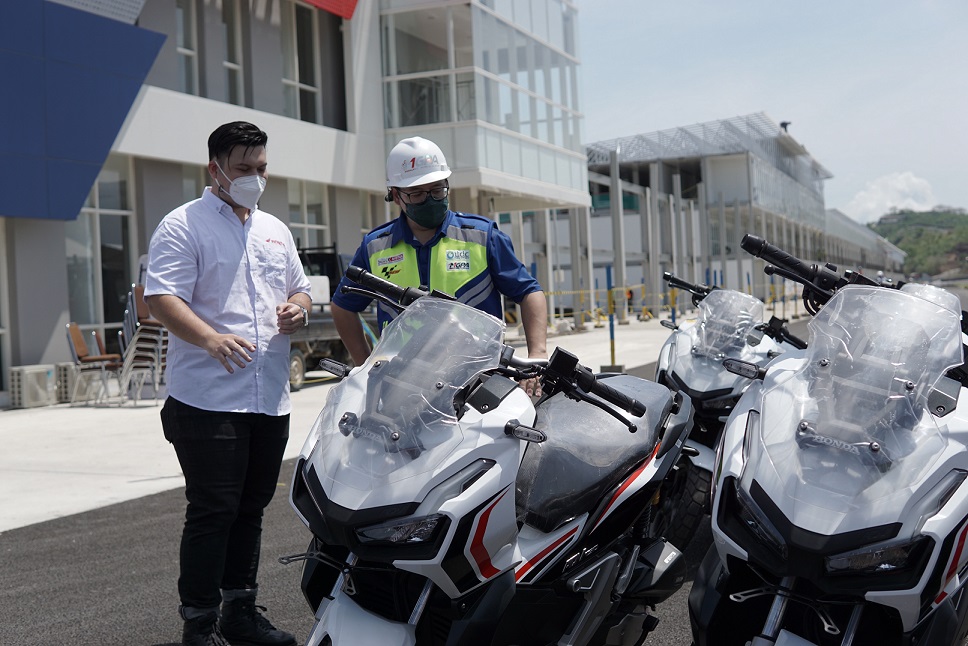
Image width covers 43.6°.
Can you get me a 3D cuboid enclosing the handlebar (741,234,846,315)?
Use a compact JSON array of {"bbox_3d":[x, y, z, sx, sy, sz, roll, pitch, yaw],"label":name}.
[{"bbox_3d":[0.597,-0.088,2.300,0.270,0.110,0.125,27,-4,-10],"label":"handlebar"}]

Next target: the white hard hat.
[{"bbox_3d":[-0.205,-0.501,3.790,0.210,0.155,0.260,-8,17,-22],"label":"white hard hat"}]

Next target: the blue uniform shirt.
[{"bbox_3d":[-0.147,-0.046,3.750,0.620,0.600,0.320,-3,8,3],"label":"blue uniform shirt"}]

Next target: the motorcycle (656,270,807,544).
[{"bbox_3d":[1.125,0.367,5.520,0.780,1.160,1.940,7,5,23],"label":"motorcycle"}]

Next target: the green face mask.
[{"bbox_3d":[-0.176,-0.338,3.700,0.138,0.115,0.085,-9,19,-26],"label":"green face mask"}]

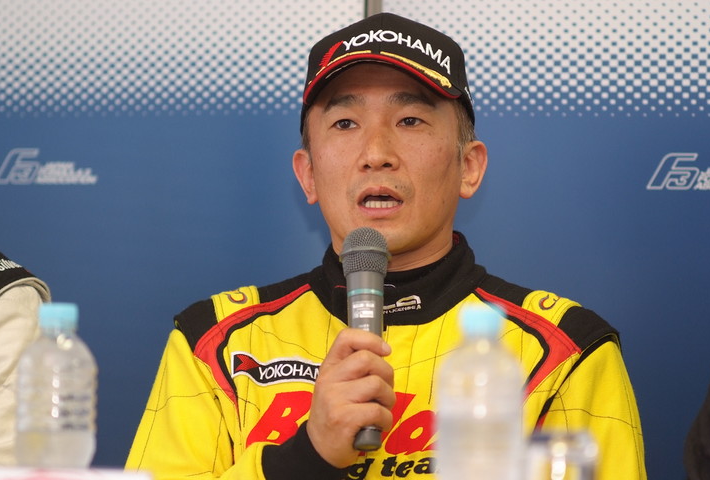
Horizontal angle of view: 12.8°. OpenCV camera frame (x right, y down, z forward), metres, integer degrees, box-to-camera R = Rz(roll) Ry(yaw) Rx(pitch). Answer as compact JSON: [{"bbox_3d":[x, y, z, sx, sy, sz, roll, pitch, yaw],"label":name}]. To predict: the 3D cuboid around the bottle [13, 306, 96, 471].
[{"bbox_3d":[-0.245,0.156,2.610,0.067,0.208,0.067,1,-2,0],"label":"bottle"}]

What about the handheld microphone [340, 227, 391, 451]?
[{"bbox_3d":[0.011,0.088,2.955,0.049,0.218,0.049,-1,-19,0],"label":"handheld microphone"}]

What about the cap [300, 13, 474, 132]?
[{"bbox_3d":[0.027,-0.175,3.160,0.176,0.130,0.265,-4,-15,6],"label":"cap"}]

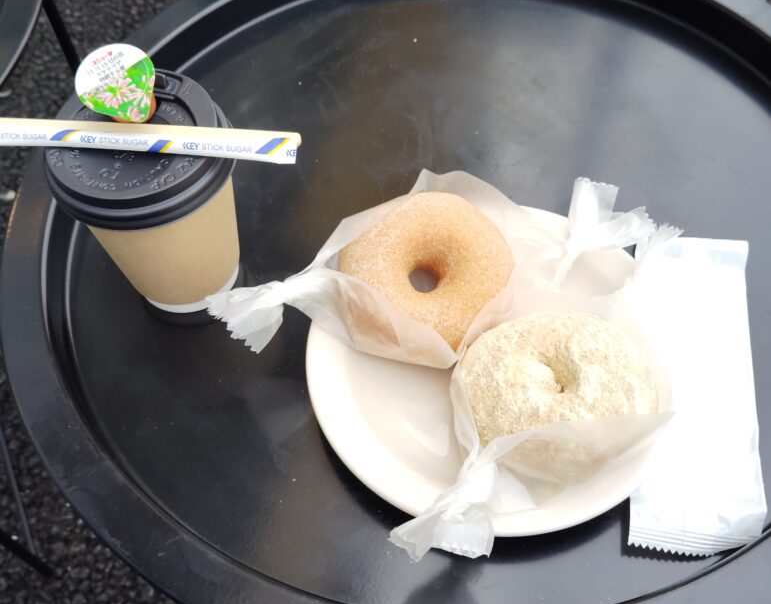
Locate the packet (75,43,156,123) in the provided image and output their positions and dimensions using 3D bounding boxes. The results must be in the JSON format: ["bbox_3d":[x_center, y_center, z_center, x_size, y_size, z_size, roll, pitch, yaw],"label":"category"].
[{"bbox_3d":[-0.111,-0.088,0.354,0.034,0.021,0.038,-34,84,-7],"label":"packet"}]

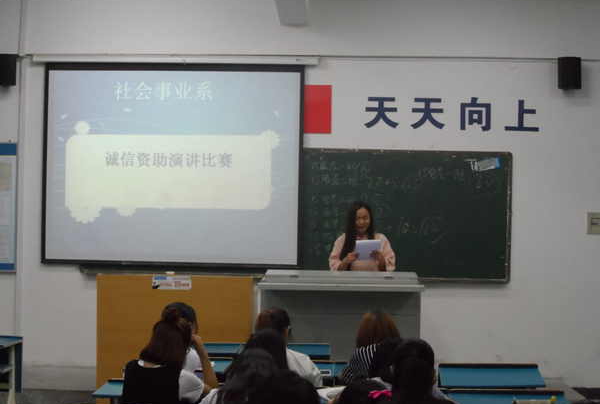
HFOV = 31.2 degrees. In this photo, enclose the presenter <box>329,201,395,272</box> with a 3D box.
[{"bbox_3d":[0.539,0.790,9.354,0.550,1.580,0.330,1,0,-2],"label":"presenter"}]

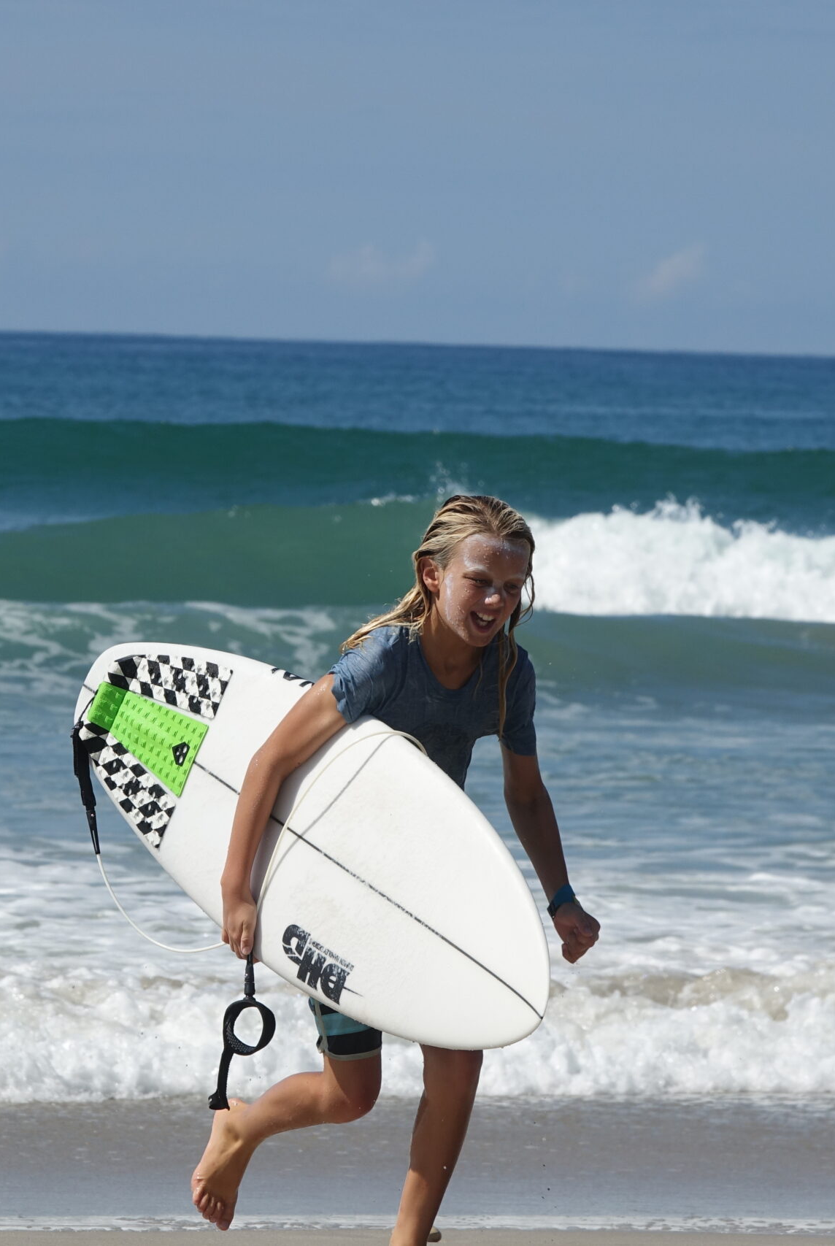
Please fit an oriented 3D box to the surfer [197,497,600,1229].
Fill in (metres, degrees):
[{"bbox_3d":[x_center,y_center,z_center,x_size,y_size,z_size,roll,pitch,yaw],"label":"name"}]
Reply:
[{"bbox_3d":[-0.026,0.409,16.700,0.580,1.240,0.820,1,2,-28],"label":"surfer"}]

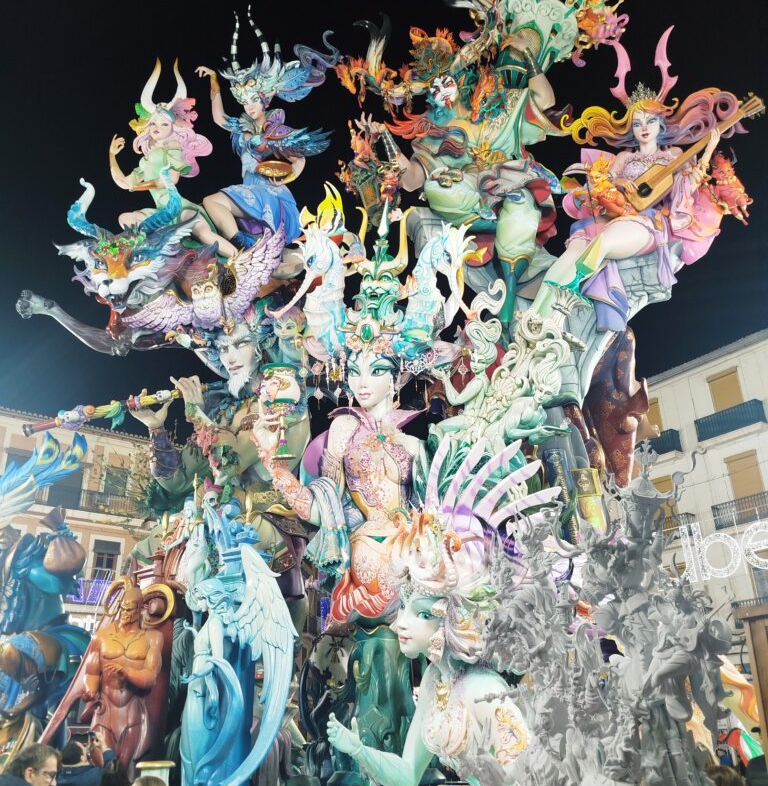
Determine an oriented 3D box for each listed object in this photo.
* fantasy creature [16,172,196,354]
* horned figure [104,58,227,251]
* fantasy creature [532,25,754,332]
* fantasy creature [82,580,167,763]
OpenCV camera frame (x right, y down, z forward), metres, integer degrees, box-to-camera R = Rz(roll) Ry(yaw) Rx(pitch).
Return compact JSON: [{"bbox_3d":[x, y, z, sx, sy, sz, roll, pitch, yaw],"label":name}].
[{"bbox_3d":[-4.692,-2.261,13.062,3.204,2.737,2.563,-14,-21,26],"label":"fantasy creature"},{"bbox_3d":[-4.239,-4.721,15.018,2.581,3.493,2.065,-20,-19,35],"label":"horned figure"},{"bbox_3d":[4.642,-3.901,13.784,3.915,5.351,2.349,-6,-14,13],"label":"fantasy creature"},{"bbox_3d":[-3.219,3.427,9.591,1.023,2.180,0.767,-4,-28,9],"label":"fantasy creature"}]

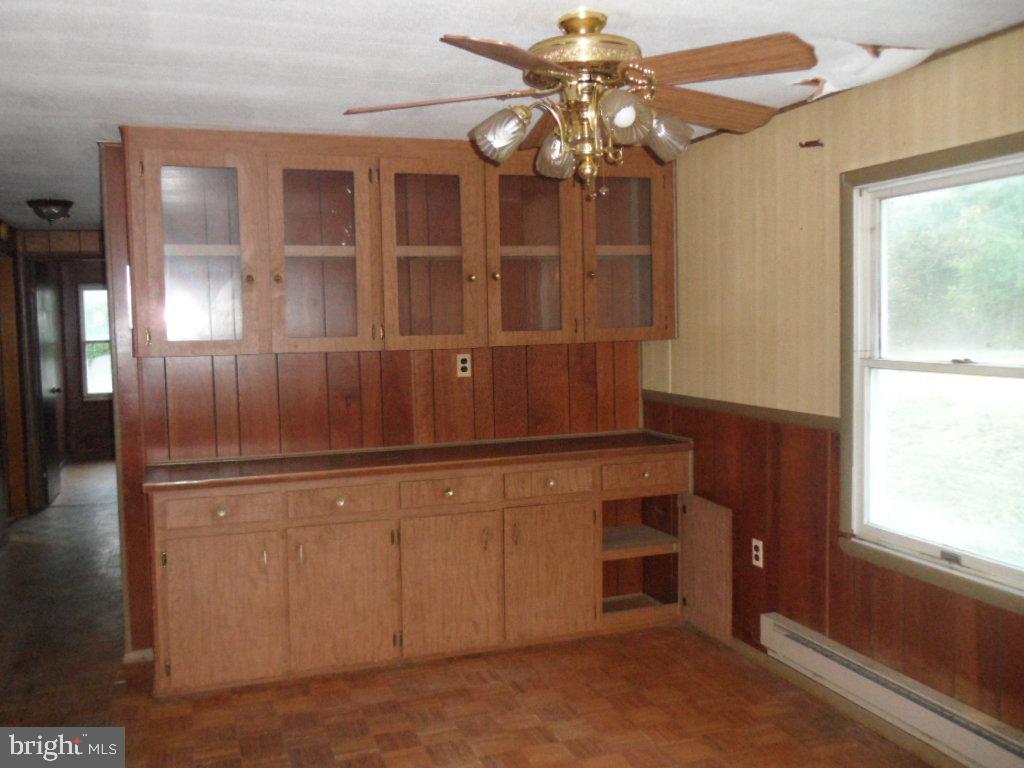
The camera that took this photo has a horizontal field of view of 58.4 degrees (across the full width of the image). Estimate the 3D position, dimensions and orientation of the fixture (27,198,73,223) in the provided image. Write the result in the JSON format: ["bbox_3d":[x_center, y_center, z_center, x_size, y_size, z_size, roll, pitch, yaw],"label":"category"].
[{"bbox_3d":[-2.950,-1.094,5.845,0.297,0.139,0.297,-3,4,-19],"label":"fixture"}]

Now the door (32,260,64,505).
[{"bbox_3d":[-4.140,0.010,8.182,0.045,2.030,0.832,-3,4,-19],"label":"door"}]

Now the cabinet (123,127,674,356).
[{"bbox_3d":[-0.435,-0.639,4.306,2.516,0.926,0.376,-3,4,-19],"label":"cabinet"}]

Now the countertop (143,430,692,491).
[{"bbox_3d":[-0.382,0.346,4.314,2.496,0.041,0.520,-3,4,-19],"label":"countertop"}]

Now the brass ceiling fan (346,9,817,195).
[{"bbox_3d":[0.181,-0.738,2.408,1.257,0.475,1.257,-3,4,-19],"label":"brass ceiling fan"}]

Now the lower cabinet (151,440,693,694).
[{"bbox_3d":[-0.364,0.790,4.360,2.470,0.876,0.500,-3,4,-19],"label":"lower cabinet"}]

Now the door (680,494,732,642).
[{"bbox_3d":[0.933,0.862,4.329,0.021,0.614,0.421,-3,4,-19],"label":"door"}]

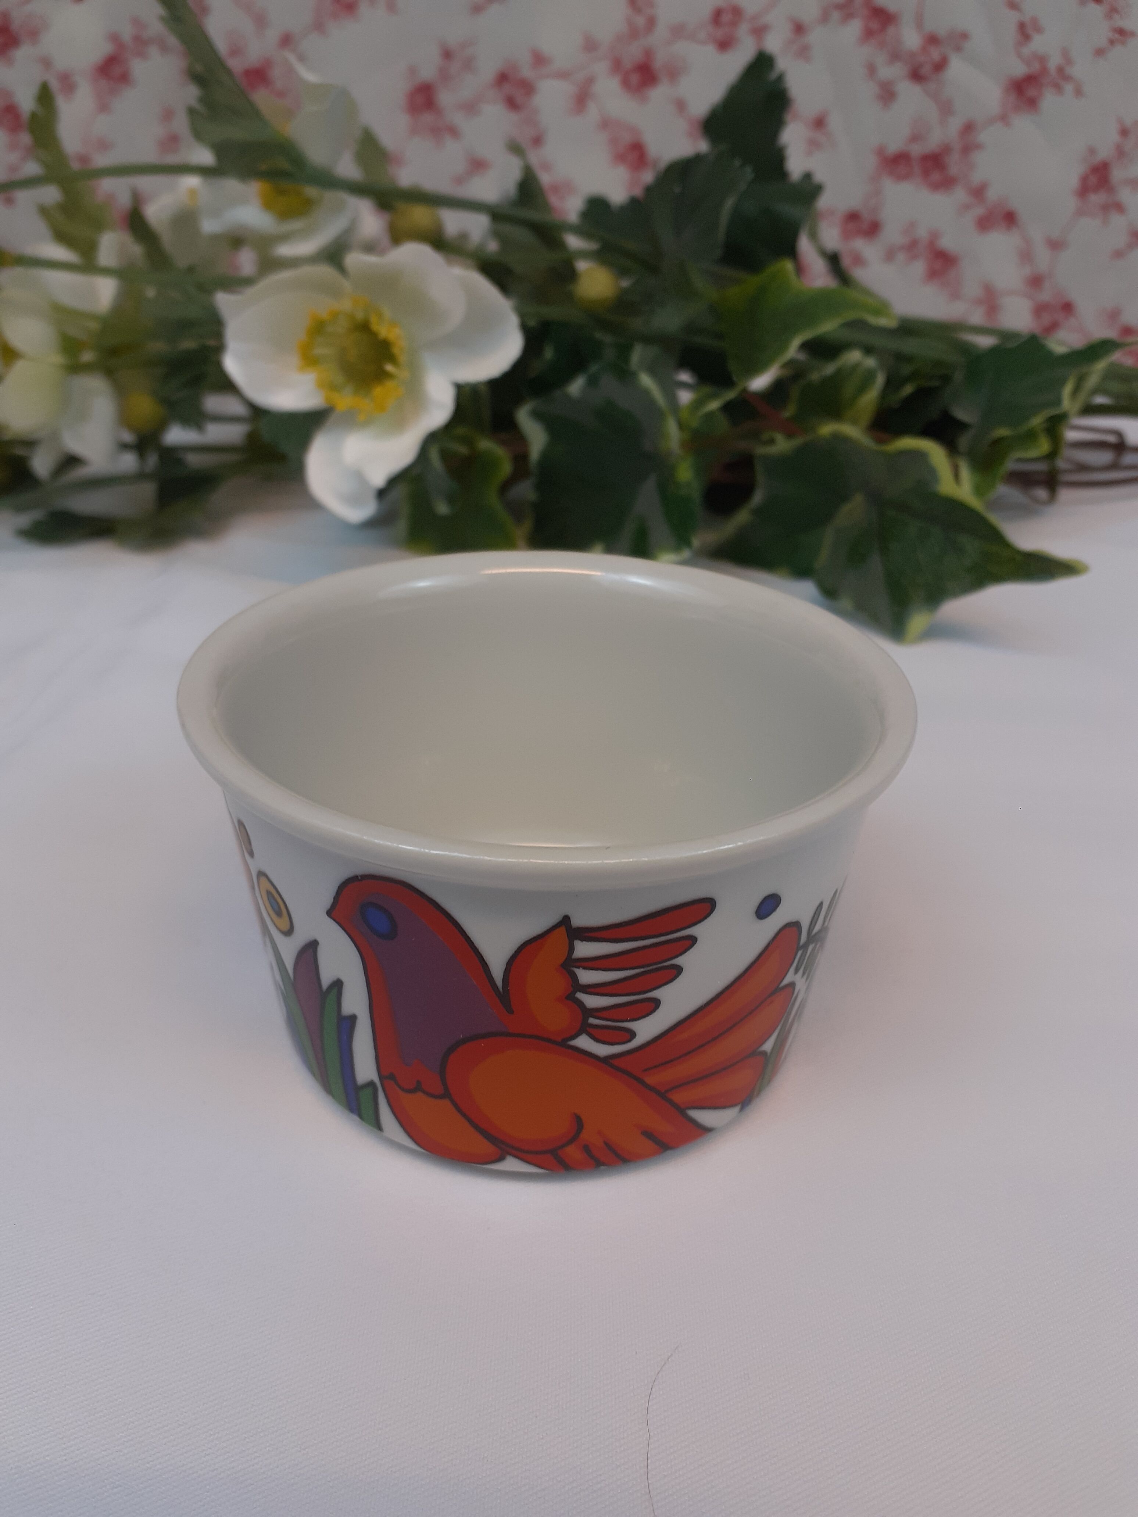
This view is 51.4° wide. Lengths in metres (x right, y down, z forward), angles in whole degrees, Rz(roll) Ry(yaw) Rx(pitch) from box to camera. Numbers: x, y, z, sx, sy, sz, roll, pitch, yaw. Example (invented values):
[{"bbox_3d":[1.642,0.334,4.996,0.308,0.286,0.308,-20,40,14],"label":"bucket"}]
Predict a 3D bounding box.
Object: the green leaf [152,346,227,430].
[{"bbox_3d":[-0.122,-0.119,0.380,0.023,0.025,0.020,-6,29,-16],"label":"green leaf"}]

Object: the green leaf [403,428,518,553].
[{"bbox_3d":[-0.031,-0.074,0.335,0.033,0.038,0.015,2,-3,0],"label":"green leaf"}]

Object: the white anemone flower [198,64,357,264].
[{"bbox_3d":[-0.100,-0.206,0.410,0.054,0.064,0.032,3,-14,13],"label":"white anemone flower"}]

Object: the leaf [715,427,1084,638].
[{"bbox_3d":[0.086,-0.059,0.308,0.088,0.025,0.062,3,64,0],"label":"leaf"}]

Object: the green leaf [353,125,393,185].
[{"bbox_3d":[-0.066,-0.204,0.400,0.013,0.018,0.010,-2,28,-8],"label":"green leaf"}]

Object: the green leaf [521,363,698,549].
[{"bbox_3d":[0.011,-0.084,0.336,0.051,0.054,0.028,3,27,1],"label":"green leaf"}]

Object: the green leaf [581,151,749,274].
[{"bbox_3d":[0.031,-0.176,0.385,0.056,0.045,0.018,1,-6,-6],"label":"green leaf"}]

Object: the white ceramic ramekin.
[{"bbox_3d":[-0.003,0.011,0.160,0.090,0.052,0.090,2,27,-1],"label":"white ceramic ramekin"}]

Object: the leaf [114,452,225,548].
[{"bbox_3d":[-0.123,-0.080,0.365,0.036,0.033,0.018,2,-11,0],"label":"leaf"}]

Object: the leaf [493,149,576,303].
[{"bbox_3d":[-0.012,-0.178,0.395,0.029,0.046,0.020,1,27,-2],"label":"leaf"}]

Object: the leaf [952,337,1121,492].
[{"bbox_3d":[0.141,-0.105,0.360,0.053,0.047,0.025,1,-11,-5],"label":"leaf"}]

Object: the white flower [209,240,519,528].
[{"bbox_3d":[-0.055,-0.103,0.325,0.081,0.073,0.031,3,-5,12],"label":"white flower"}]

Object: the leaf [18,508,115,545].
[{"bbox_3d":[-0.147,-0.068,0.346,0.031,0.010,0.035,-9,30,-21],"label":"leaf"}]

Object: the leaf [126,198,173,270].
[{"bbox_3d":[-0.135,-0.168,0.380,0.016,0.025,0.010,1,-3,-6],"label":"leaf"}]

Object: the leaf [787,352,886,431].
[{"bbox_3d":[0.080,-0.109,0.355,0.030,0.028,0.014,1,-9,-6],"label":"leaf"}]

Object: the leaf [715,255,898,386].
[{"bbox_3d":[0.071,-0.131,0.355,0.053,0.035,0.035,7,28,9],"label":"leaf"}]

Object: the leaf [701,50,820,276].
[{"bbox_3d":[0.066,-0.203,0.406,0.041,0.065,0.025,5,28,6],"label":"leaf"}]

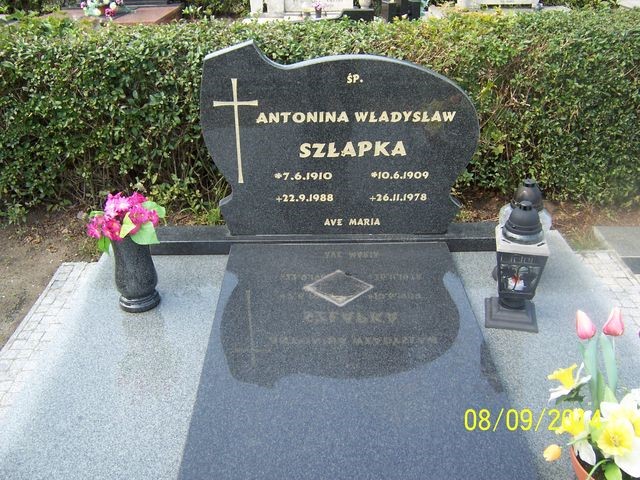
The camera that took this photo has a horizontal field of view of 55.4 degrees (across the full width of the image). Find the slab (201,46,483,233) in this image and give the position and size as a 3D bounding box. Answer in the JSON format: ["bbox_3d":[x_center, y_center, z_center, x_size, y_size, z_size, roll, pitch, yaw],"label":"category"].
[{"bbox_3d":[0.071,-0.340,2.131,0.942,0.685,0.075,-1,27,0],"label":"slab"}]

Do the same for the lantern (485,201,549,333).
[{"bbox_3d":[0.583,0.067,1.787,0.150,0.382,0.150,5,28,11],"label":"lantern"}]

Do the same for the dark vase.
[{"bbox_3d":[-0.577,0.097,1.901,0.134,0.243,0.134,-1,27,0],"label":"dark vase"}]

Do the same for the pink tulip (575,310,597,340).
[{"bbox_3d":[0.509,0.165,1.170,0.041,0.061,0.041,-13,27,6],"label":"pink tulip"}]

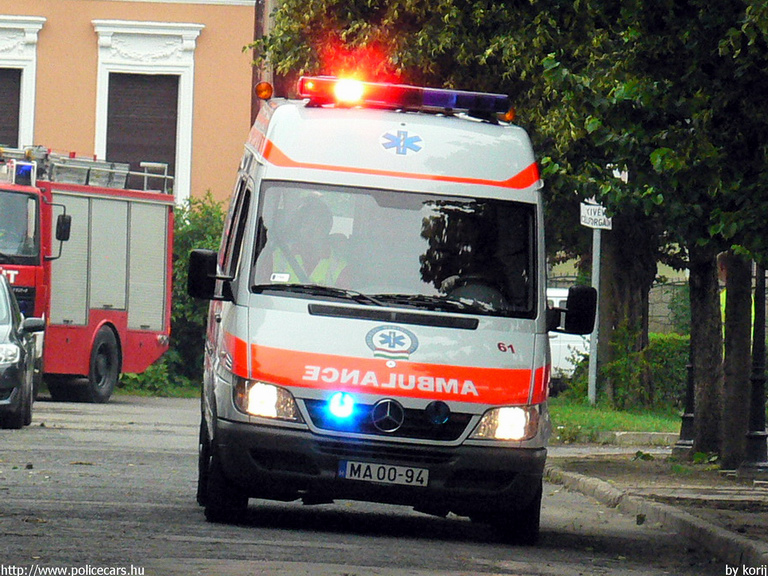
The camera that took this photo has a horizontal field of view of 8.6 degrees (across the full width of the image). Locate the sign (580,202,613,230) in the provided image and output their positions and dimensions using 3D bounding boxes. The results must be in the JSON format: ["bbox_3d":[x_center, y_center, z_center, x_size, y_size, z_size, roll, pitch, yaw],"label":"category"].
[{"bbox_3d":[2.519,-0.848,60.500,0.400,0.270,0.030,5,0,3],"label":"sign"}]

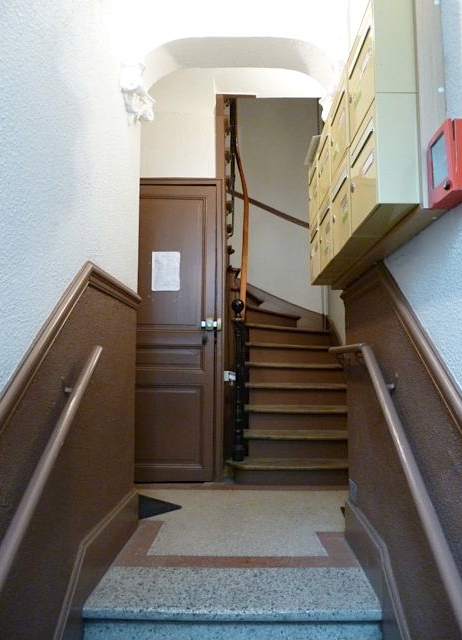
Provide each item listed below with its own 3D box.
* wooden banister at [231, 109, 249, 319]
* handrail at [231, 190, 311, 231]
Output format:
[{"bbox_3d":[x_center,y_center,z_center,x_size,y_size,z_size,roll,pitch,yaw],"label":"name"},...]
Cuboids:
[{"bbox_3d":[0.092,-0.931,3.989,0.139,1.933,0.901,0,-5,2],"label":"wooden banister"},{"bbox_3d":[0.440,-1.255,5.244,1.049,0.058,0.055,25,-3,4],"label":"handrail"}]

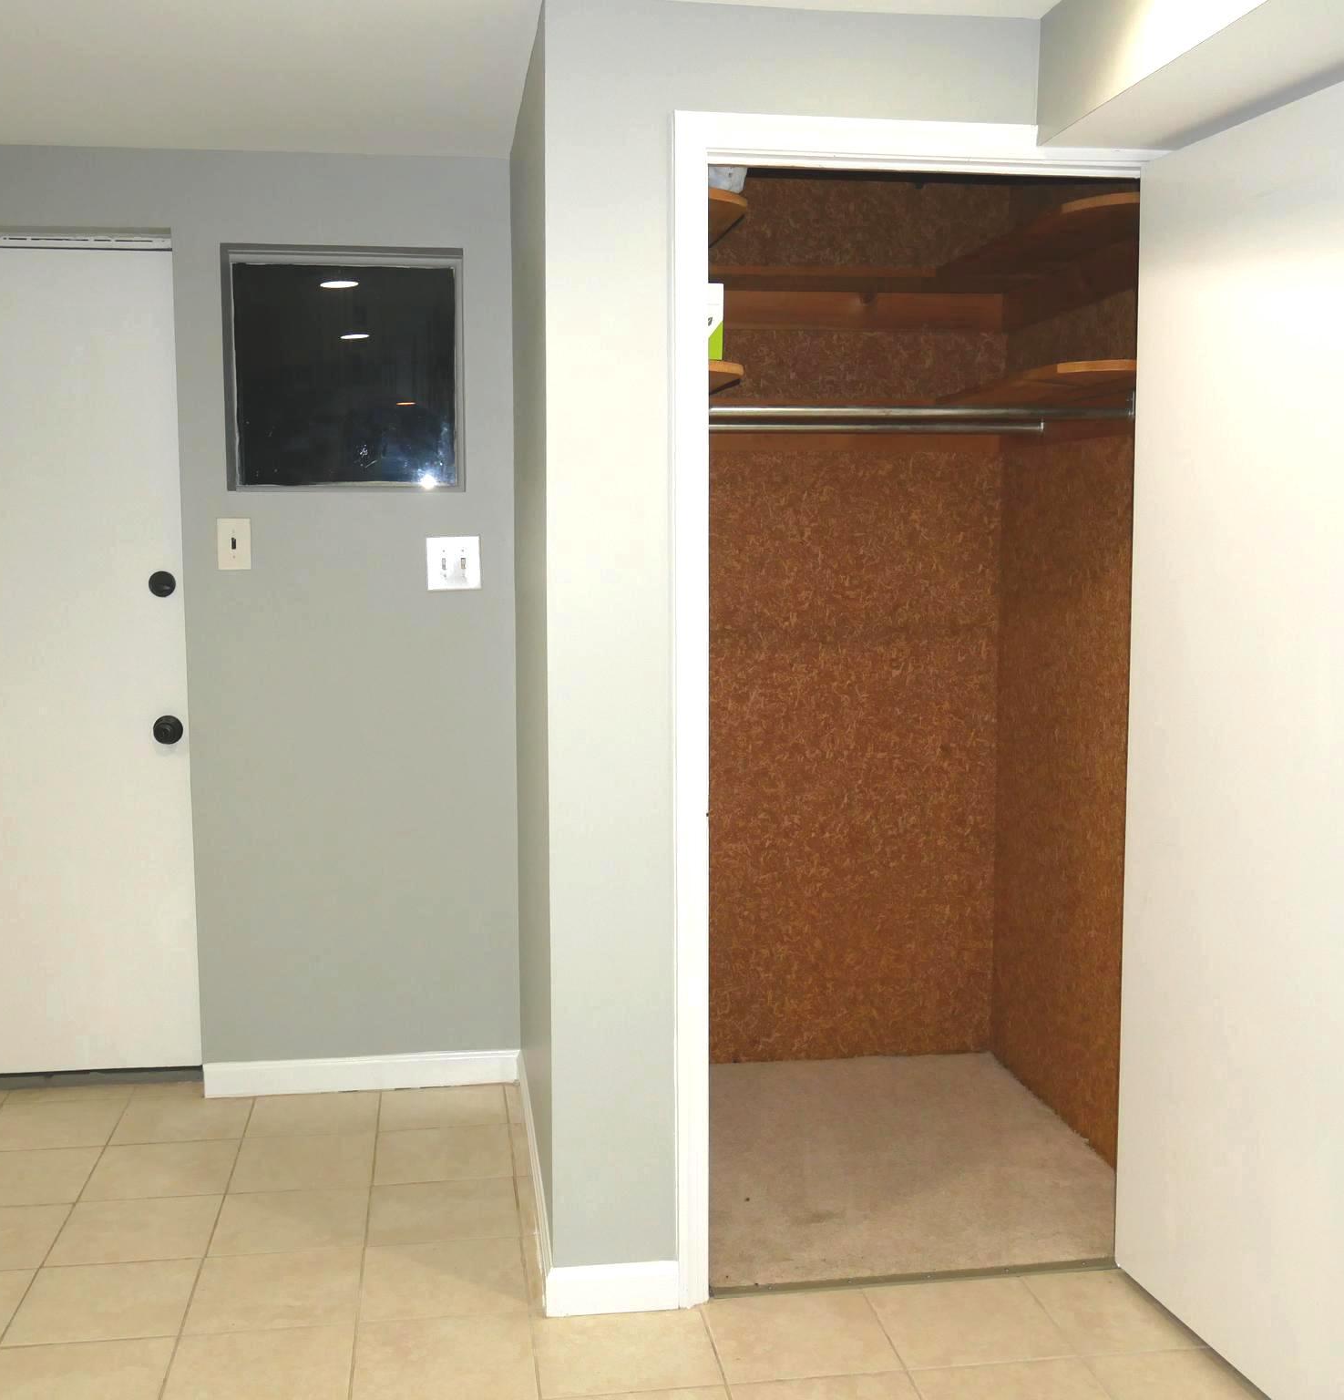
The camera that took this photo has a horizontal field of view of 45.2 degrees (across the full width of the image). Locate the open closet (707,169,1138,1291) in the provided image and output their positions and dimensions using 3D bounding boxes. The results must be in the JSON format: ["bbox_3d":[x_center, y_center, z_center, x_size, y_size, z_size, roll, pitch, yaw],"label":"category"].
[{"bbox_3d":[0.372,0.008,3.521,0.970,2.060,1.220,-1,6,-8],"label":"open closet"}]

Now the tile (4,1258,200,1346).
[{"bbox_3d":[-1.028,1.098,2.945,0.300,0.010,0.300,-1,6,-8],"label":"tile"}]

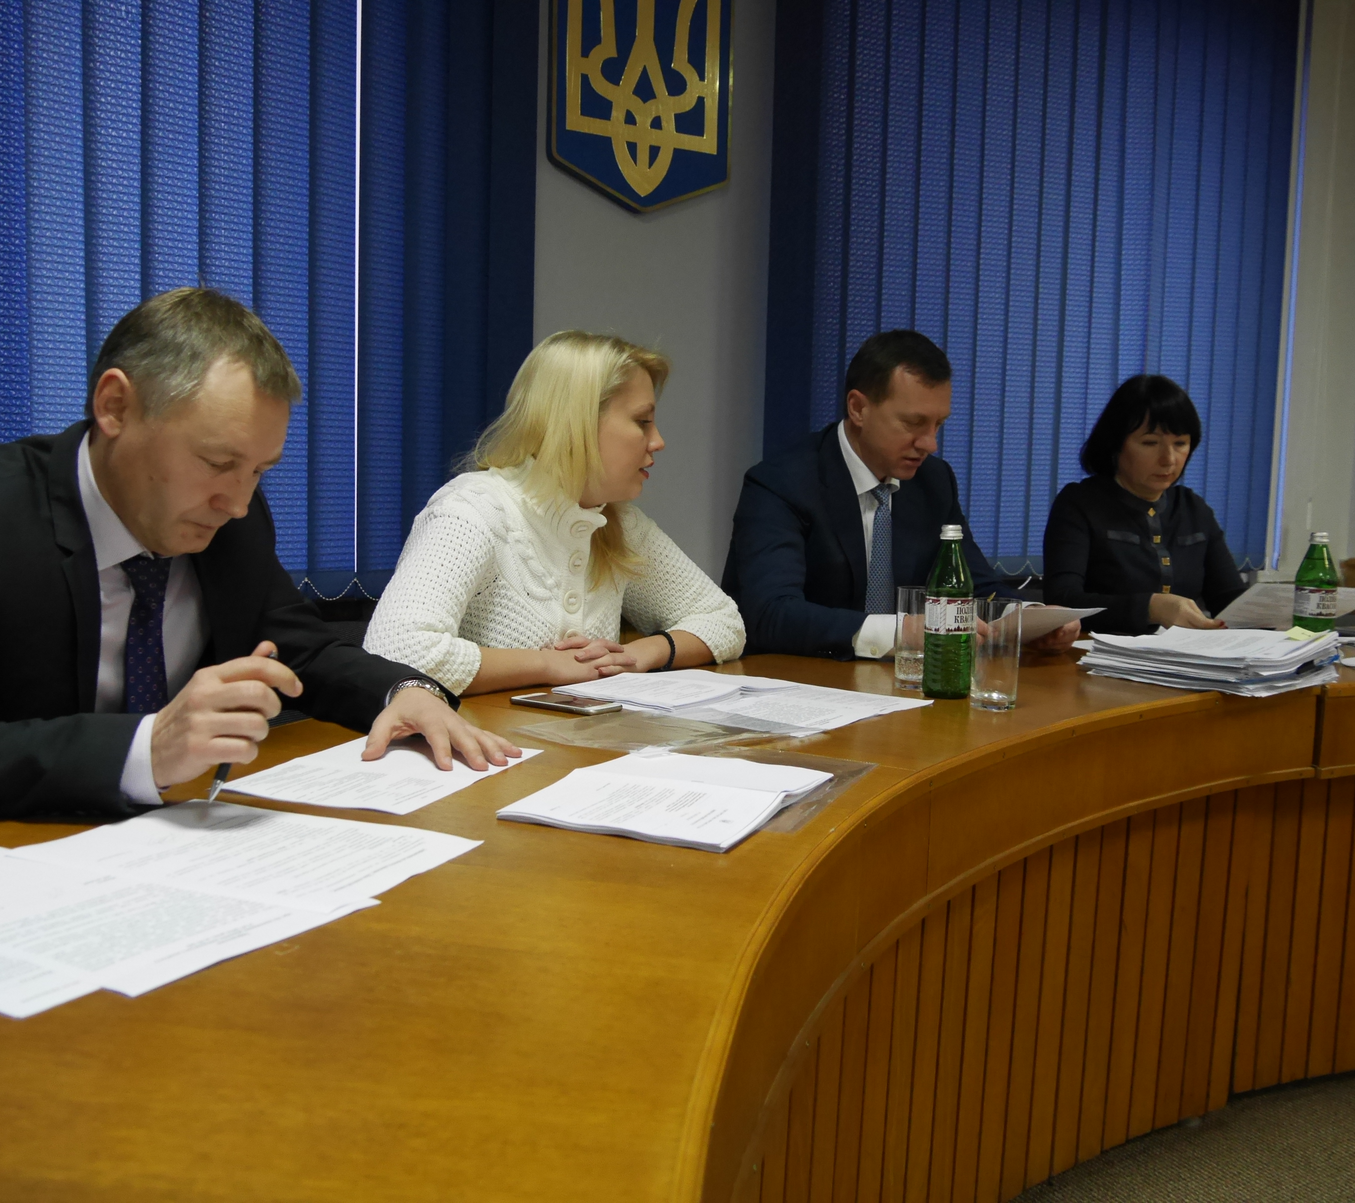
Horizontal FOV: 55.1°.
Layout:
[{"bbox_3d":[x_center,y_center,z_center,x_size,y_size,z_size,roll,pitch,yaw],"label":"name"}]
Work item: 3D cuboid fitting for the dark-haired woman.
[{"bbox_3d":[0.959,0.186,2.650,0.500,1.270,0.720,1,6,-7],"label":"dark-haired woman"}]

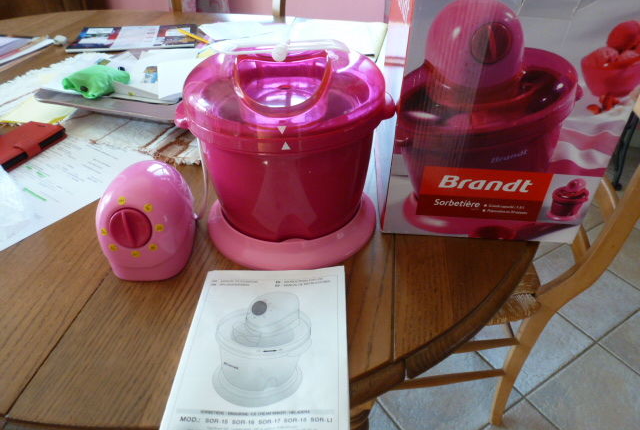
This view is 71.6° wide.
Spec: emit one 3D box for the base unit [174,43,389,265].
[{"bbox_3d":[-0.034,-0.071,0.500,0.224,0.197,0.212,-4,38,-5],"label":"base unit"}]

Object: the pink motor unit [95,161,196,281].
[{"bbox_3d":[-0.191,-0.004,0.489,0.102,0.097,0.132,-2,37,-5],"label":"pink motor unit"}]

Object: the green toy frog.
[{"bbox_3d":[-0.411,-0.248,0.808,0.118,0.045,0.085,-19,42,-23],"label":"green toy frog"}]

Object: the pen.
[{"bbox_3d":[-0.331,-0.466,1.154,0.009,0.009,0.168,-28,46,-31],"label":"pen"}]

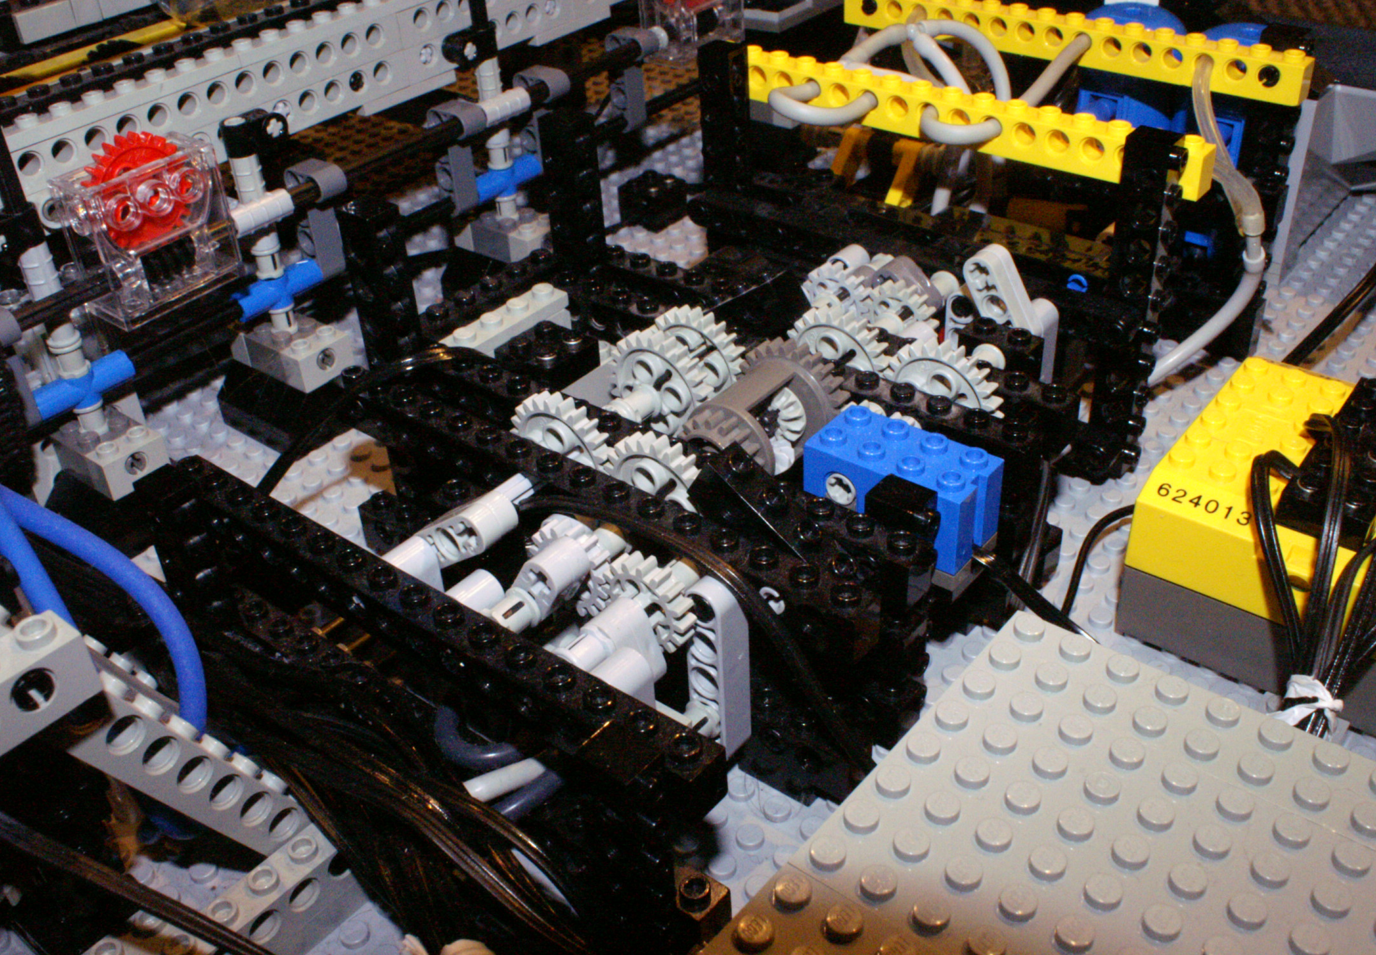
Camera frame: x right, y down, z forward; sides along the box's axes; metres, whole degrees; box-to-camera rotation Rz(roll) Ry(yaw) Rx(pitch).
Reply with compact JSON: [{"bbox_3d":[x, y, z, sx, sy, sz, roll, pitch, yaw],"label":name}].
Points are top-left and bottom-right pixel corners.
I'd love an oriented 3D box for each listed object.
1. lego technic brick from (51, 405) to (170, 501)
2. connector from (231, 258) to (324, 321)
[{"bbox_3d":[-0.138,-0.007,0.314,0.024,0.011,0.016,23,43,32],"label":"lego technic brick"},{"bbox_3d":[-0.104,-0.047,0.336,0.008,0.009,0.025,23,43,32],"label":"connector"}]

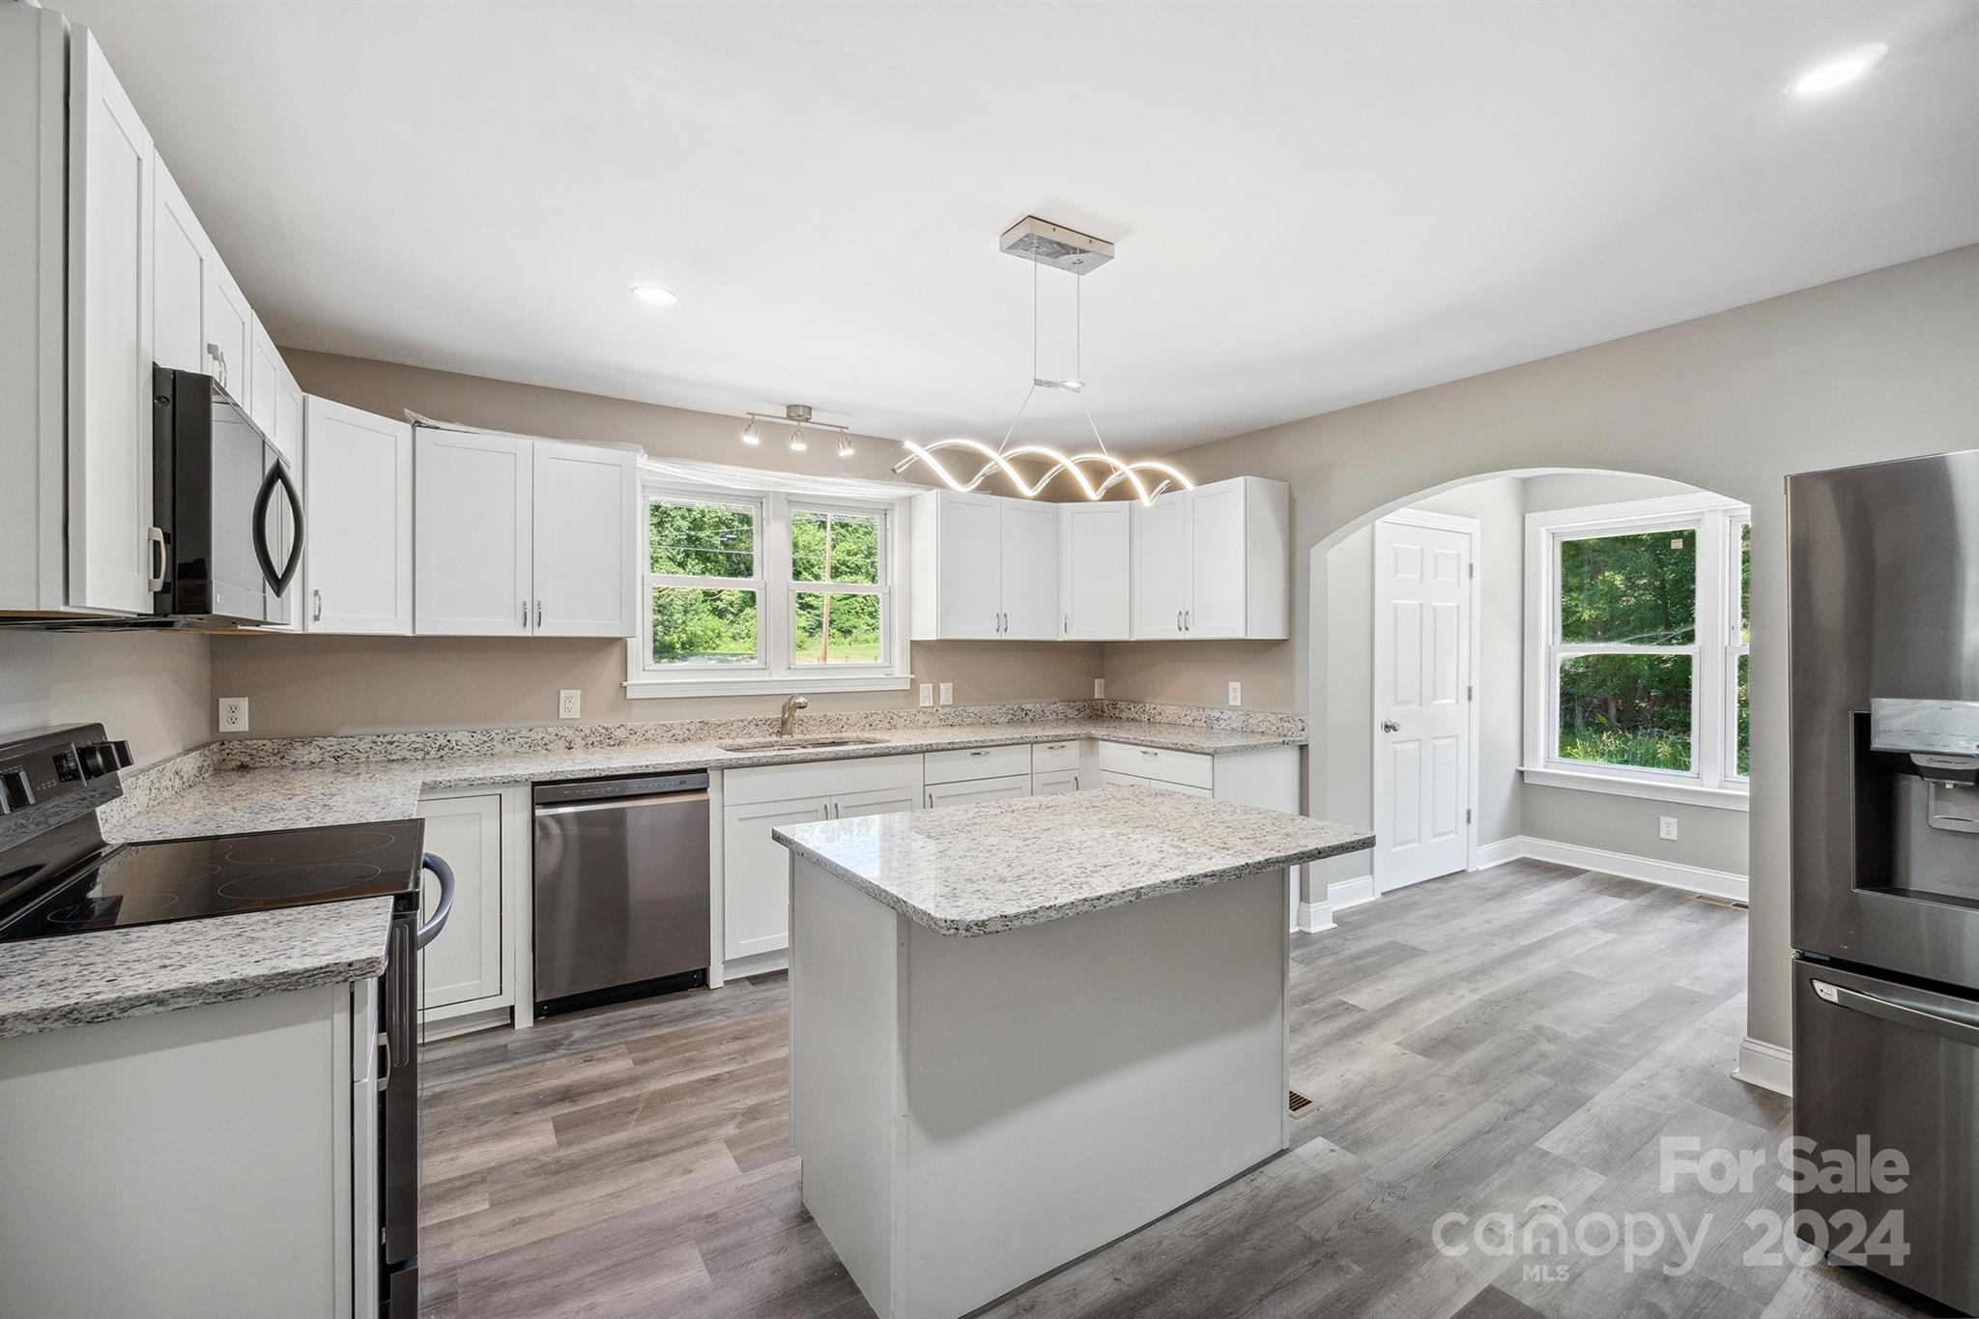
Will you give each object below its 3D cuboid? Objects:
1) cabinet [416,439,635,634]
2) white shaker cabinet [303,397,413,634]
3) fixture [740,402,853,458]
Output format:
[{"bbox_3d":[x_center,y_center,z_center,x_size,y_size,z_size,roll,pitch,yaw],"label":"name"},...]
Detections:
[{"bbox_3d":[-1.842,-0.466,3.306,0.750,0.755,0.325,0,1,-33],"label":"cabinet"},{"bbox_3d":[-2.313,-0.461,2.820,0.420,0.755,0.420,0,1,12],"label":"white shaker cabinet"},{"bbox_3d":[-0.865,-1.053,3.766,0.528,0.196,0.121,0,1,-32],"label":"fixture"}]

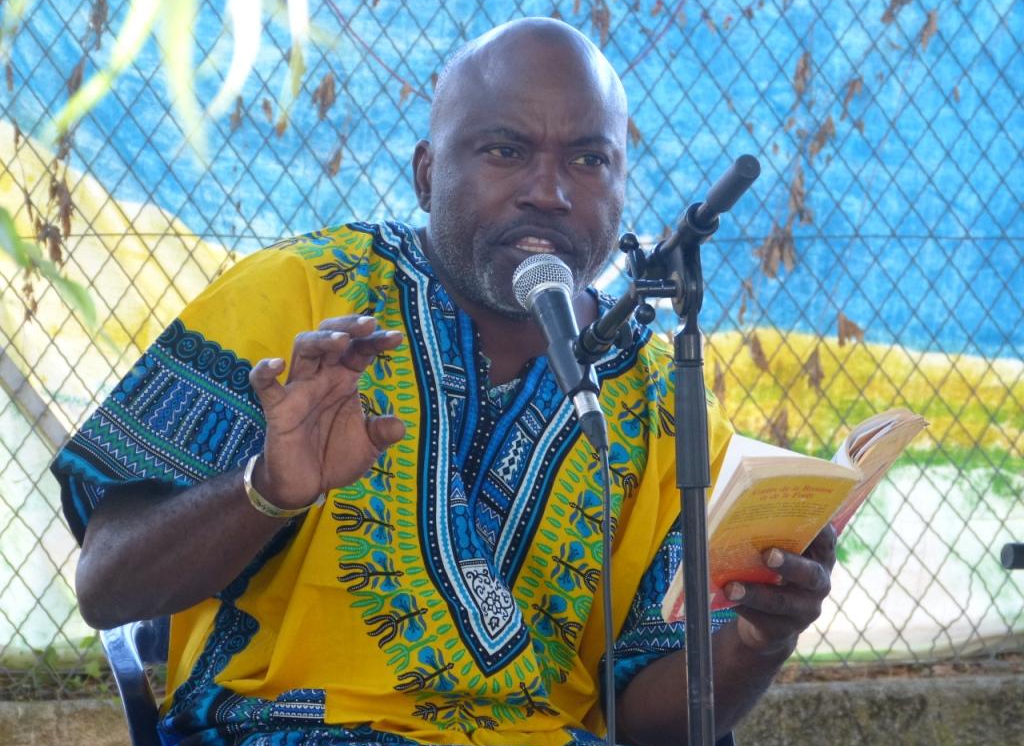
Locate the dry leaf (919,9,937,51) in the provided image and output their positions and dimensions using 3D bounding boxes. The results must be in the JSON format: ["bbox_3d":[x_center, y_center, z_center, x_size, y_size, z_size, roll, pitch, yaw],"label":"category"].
[{"bbox_3d":[0.633,-0.522,7.668,0.027,0.064,0.017,0,1,16],"label":"dry leaf"}]

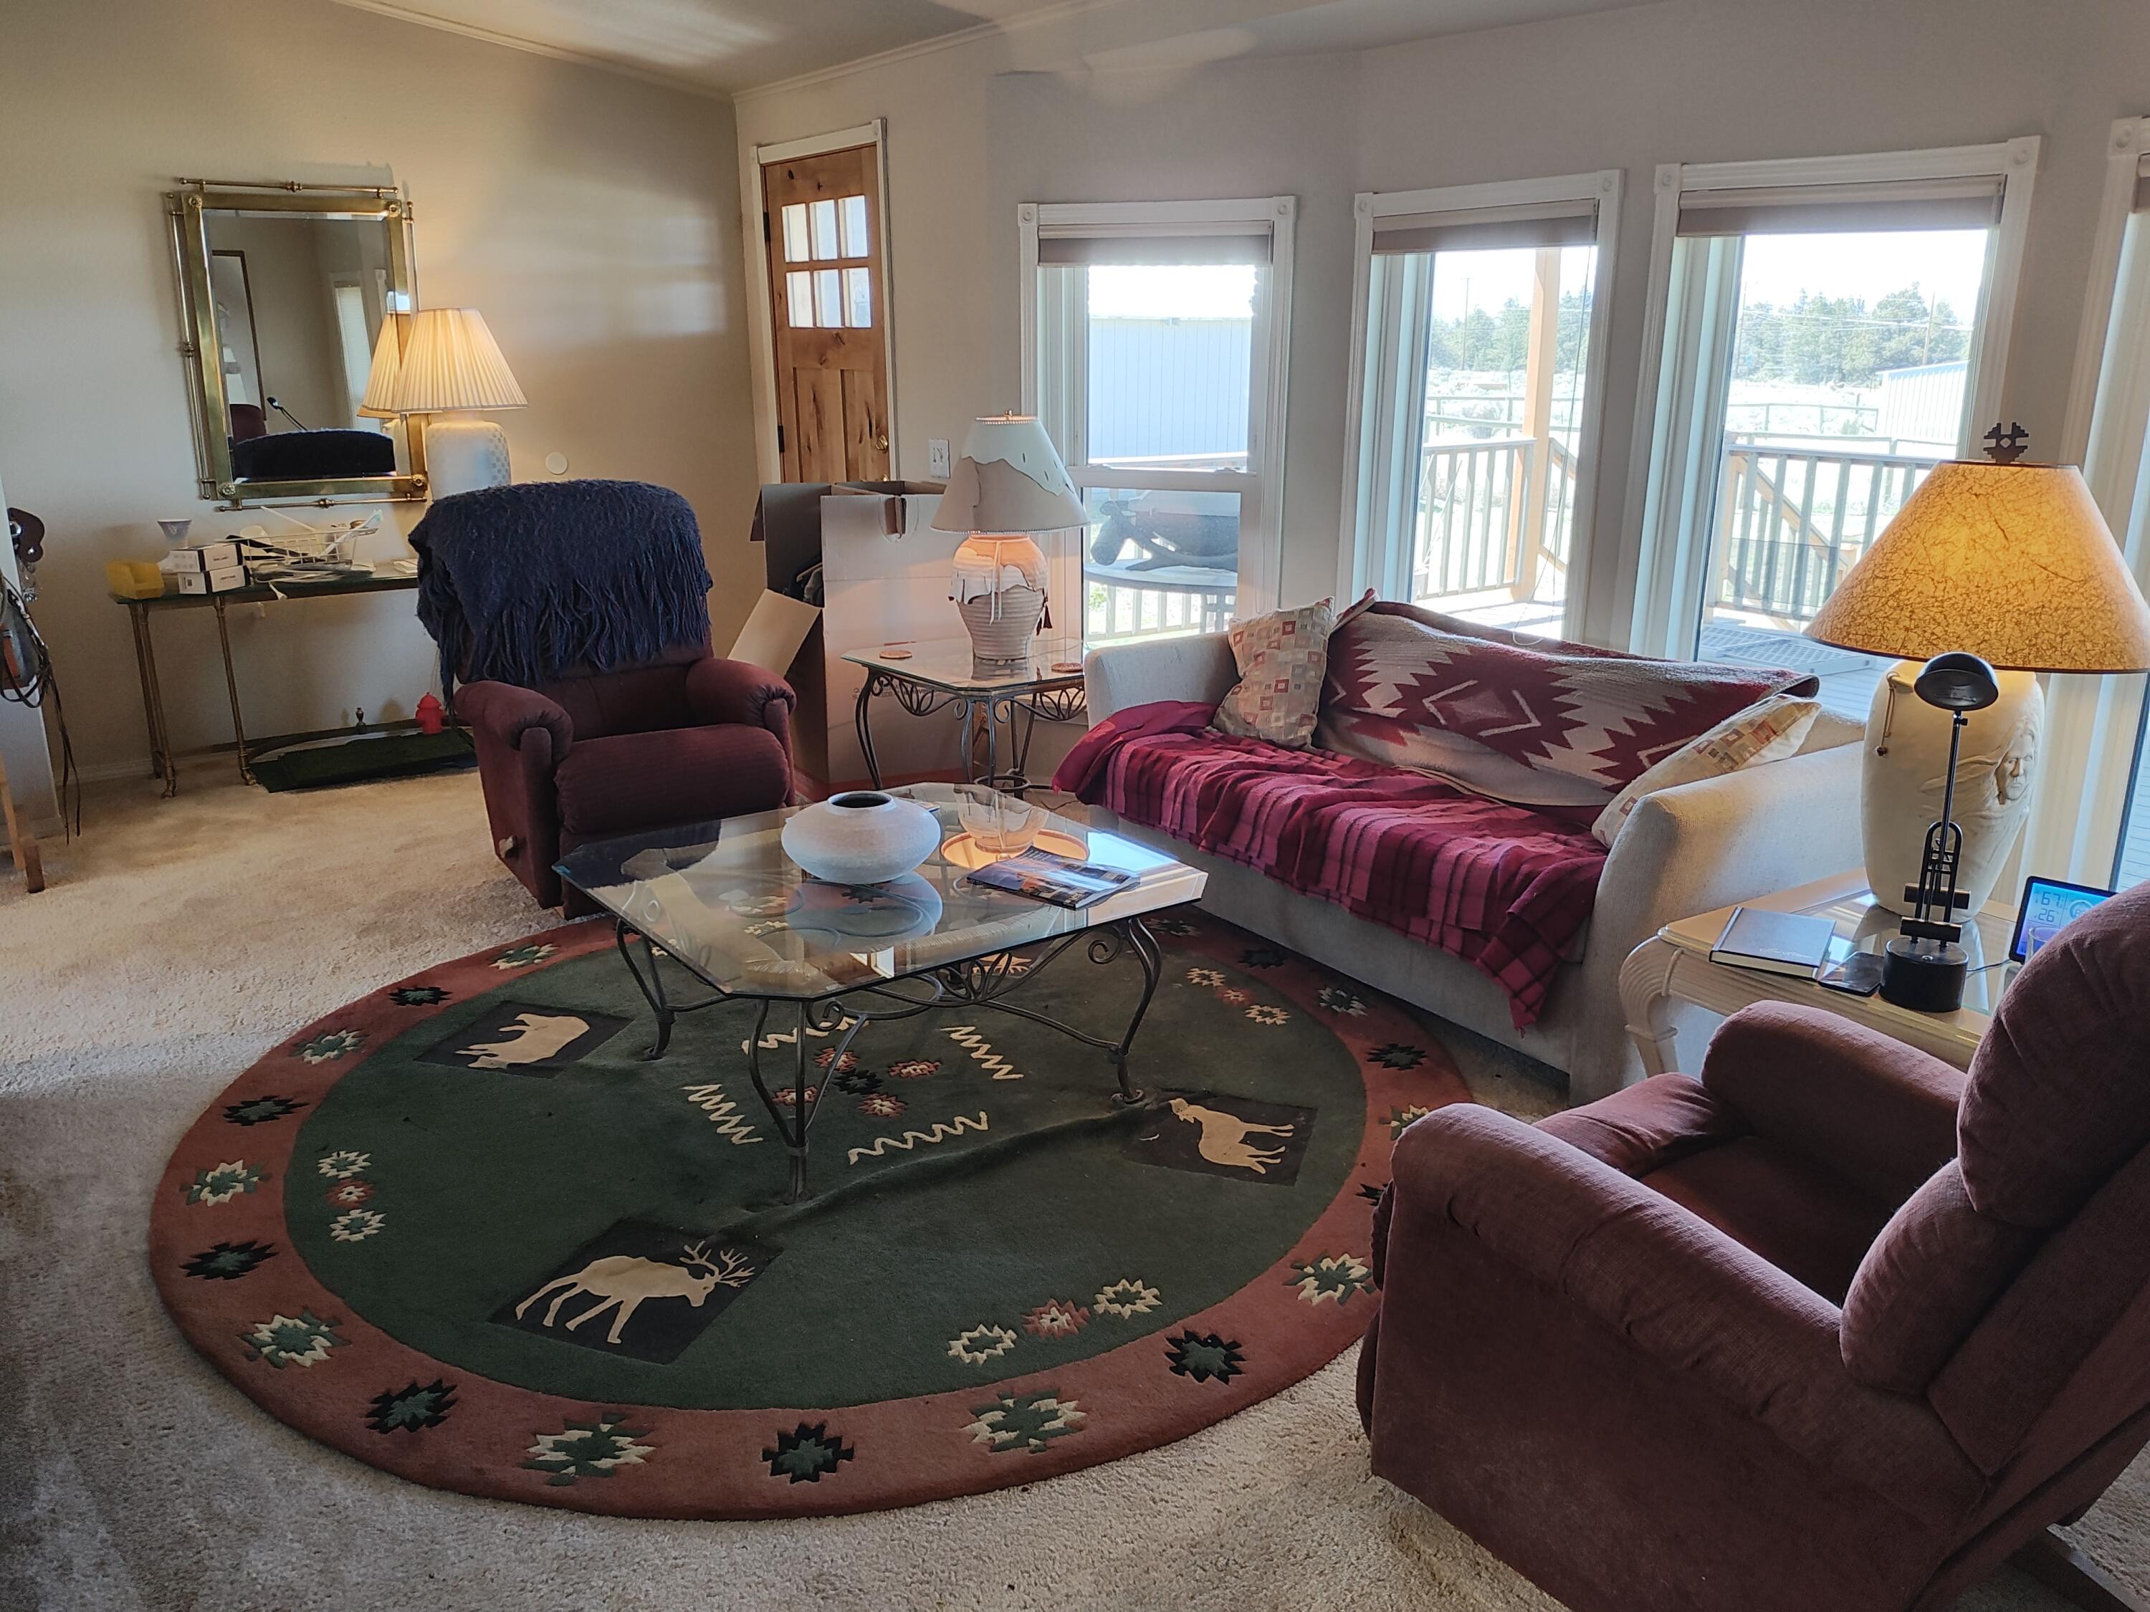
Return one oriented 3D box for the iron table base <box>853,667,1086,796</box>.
[{"bbox_3d":[-0.223,-0.163,4.569,0.600,0.525,0.600,-12,21,-34],"label":"iron table base"}]

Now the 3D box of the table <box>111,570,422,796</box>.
[{"bbox_3d":[-2.479,-0.487,5.431,1.420,0.650,0.370,-12,21,-34],"label":"table"}]

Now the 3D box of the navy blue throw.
[{"bbox_3d":[-1.437,-0.637,4.410,0.760,0.550,0.420,-12,20,-35],"label":"navy blue throw"}]

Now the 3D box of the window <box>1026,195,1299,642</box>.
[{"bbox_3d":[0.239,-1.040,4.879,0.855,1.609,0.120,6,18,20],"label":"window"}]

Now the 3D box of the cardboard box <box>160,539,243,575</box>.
[{"bbox_3d":[-2.814,-0.801,5.035,0.098,0.067,0.190,2,17,8],"label":"cardboard box"}]

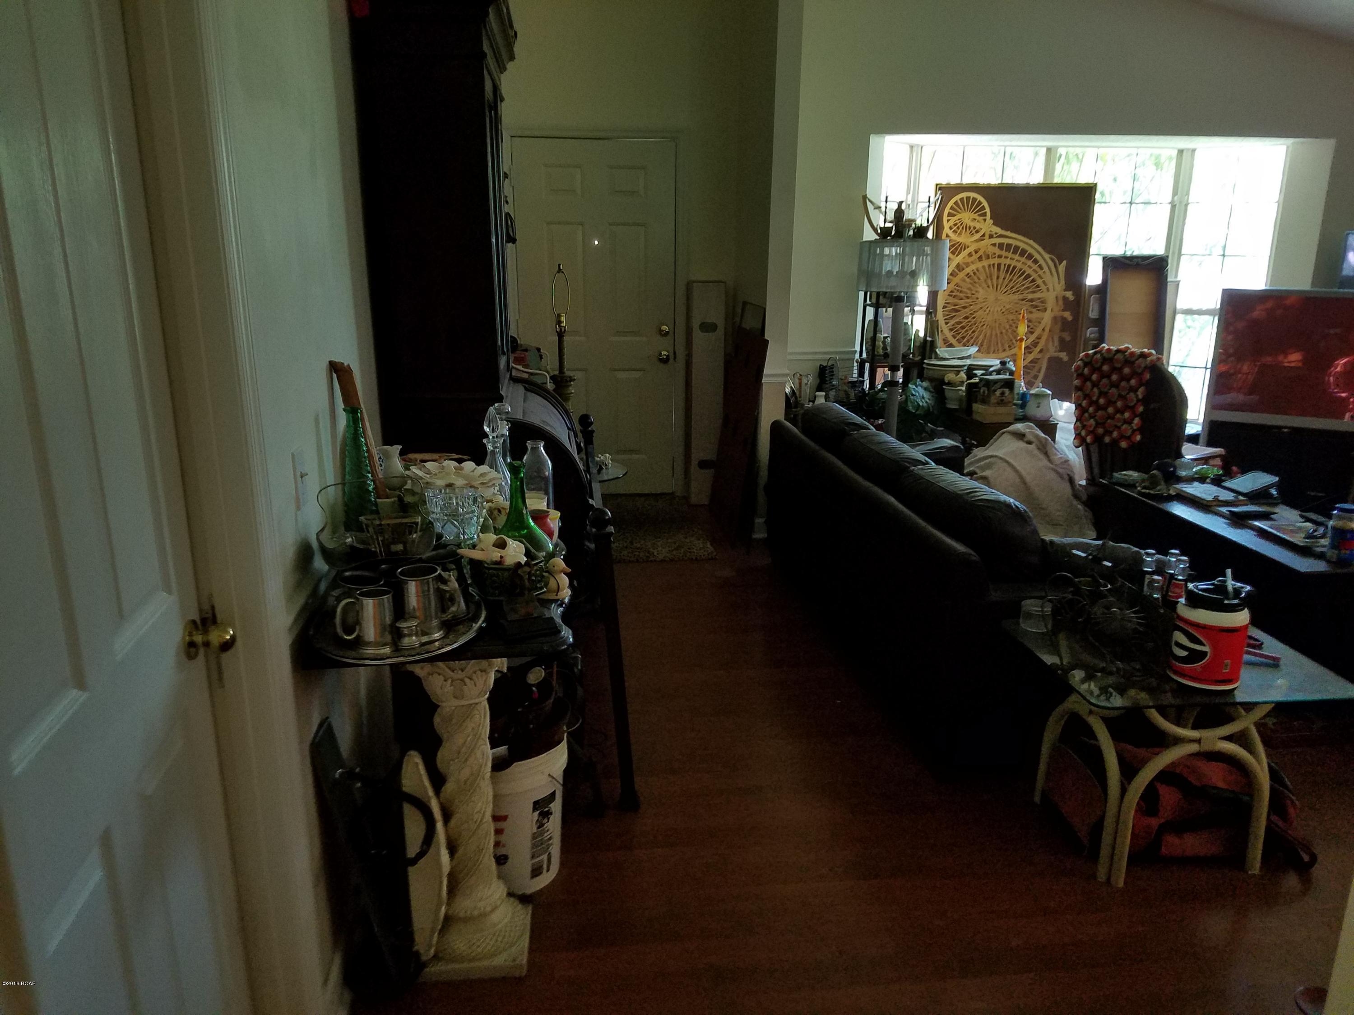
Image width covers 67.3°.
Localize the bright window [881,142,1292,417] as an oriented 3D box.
[{"bbox_3d":[2.484,-1.424,6.684,2.620,1.800,0.500,-2,16,-8],"label":"bright window"}]

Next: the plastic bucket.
[{"bbox_3d":[-0.430,0.752,2.621,0.303,0.370,0.303,-2,16,-8],"label":"plastic bucket"}]

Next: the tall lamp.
[{"bbox_3d":[1.088,-0.557,5.128,0.440,1.510,0.440,-2,16,-8],"label":"tall lamp"}]

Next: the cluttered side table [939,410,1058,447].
[{"bbox_3d":[1.751,-0.228,5.598,0.450,0.600,0.550,-2,16,-8],"label":"cluttered side table"}]

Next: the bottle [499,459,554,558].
[{"bbox_3d":[-0.370,0.035,2.411,0.148,0.268,0.148,-2,16,-8],"label":"bottle"}]

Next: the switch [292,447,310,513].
[{"bbox_3d":[-0.729,-0.063,1.980,0.020,0.117,0.076,-2,16,-8],"label":"switch"}]

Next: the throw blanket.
[{"bbox_3d":[1.396,-0.136,4.279,0.500,0.420,0.700,-2,16,-10],"label":"throw blanket"}]

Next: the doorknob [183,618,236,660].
[{"bbox_3d":[-0.722,0.202,1.583,0.065,0.066,0.066,-2,16,-8],"label":"doorknob"}]

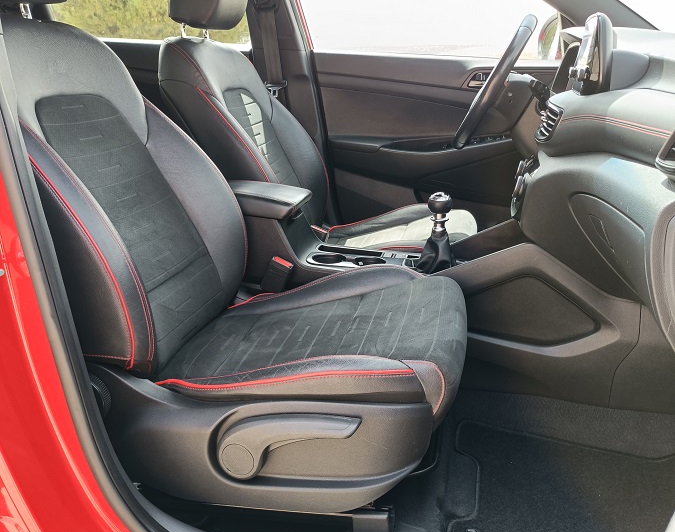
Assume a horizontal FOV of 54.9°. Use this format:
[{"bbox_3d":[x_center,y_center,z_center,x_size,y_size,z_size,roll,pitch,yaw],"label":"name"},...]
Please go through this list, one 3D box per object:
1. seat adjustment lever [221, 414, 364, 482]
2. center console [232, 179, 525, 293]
[{"bbox_3d":[-0.065,0.237,0.840,0.190,0.104,0.040,4,18,10],"label":"seat adjustment lever"},{"bbox_3d":[-0.005,0.012,1.441,0.790,0.390,0.250,4,18,10],"label":"center console"}]

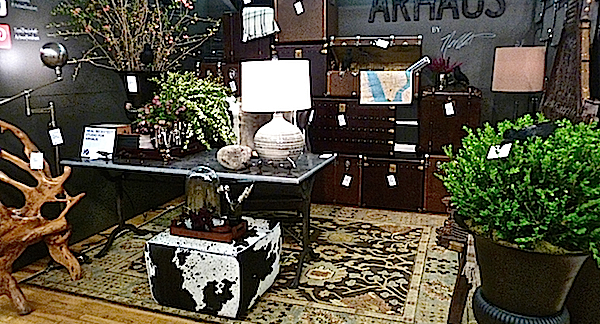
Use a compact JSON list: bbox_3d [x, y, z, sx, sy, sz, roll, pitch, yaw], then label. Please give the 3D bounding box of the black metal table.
[{"bbox_3d":[-0.728,0.350,3.326,1.807,0.783,0.871,4,12,18],"label":"black metal table"}]

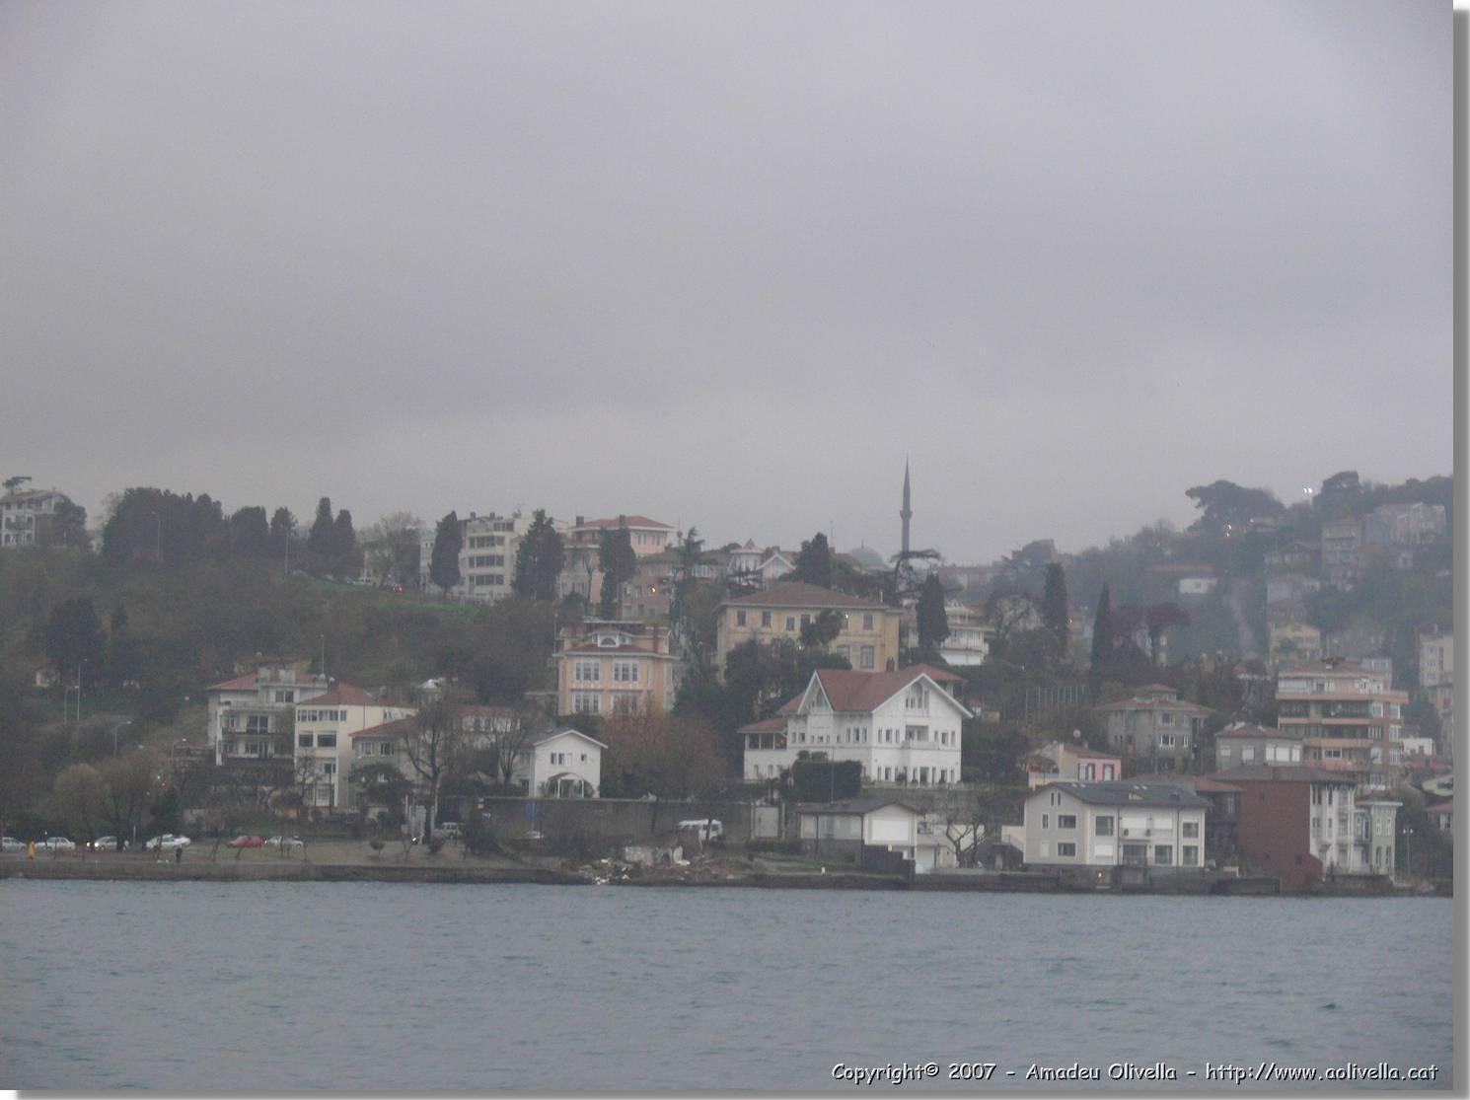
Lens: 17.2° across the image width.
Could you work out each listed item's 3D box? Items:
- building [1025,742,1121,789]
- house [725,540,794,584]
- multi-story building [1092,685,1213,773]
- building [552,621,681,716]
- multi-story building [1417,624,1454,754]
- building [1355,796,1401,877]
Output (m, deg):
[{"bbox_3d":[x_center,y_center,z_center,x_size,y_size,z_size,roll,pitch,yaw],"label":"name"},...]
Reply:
[{"bbox_3d":[38.890,25.330,558.070,7.090,6.300,8.340,4,-5,-41],"label":"building"},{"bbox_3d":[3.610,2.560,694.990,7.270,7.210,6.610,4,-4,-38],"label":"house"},{"bbox_3d":[54.210,23.410,630.000,11.000,11.700,11.000,3,-4,-37],"label":"multi-story building"},{"bbox_3d":[-14.700,14.930,603.000,15.000,12.000,12.000,1,-3,3],"label":"building"},{"bbox_3d":[130.909,25.638,890.000,11.000,22.500,11.000,0,-3,14],"label":"multi-story building"},{"bbox_3d":[75.009,33.624,569.000,5.300,9.200,6.500,2,-4,-19],"label":"building"}]

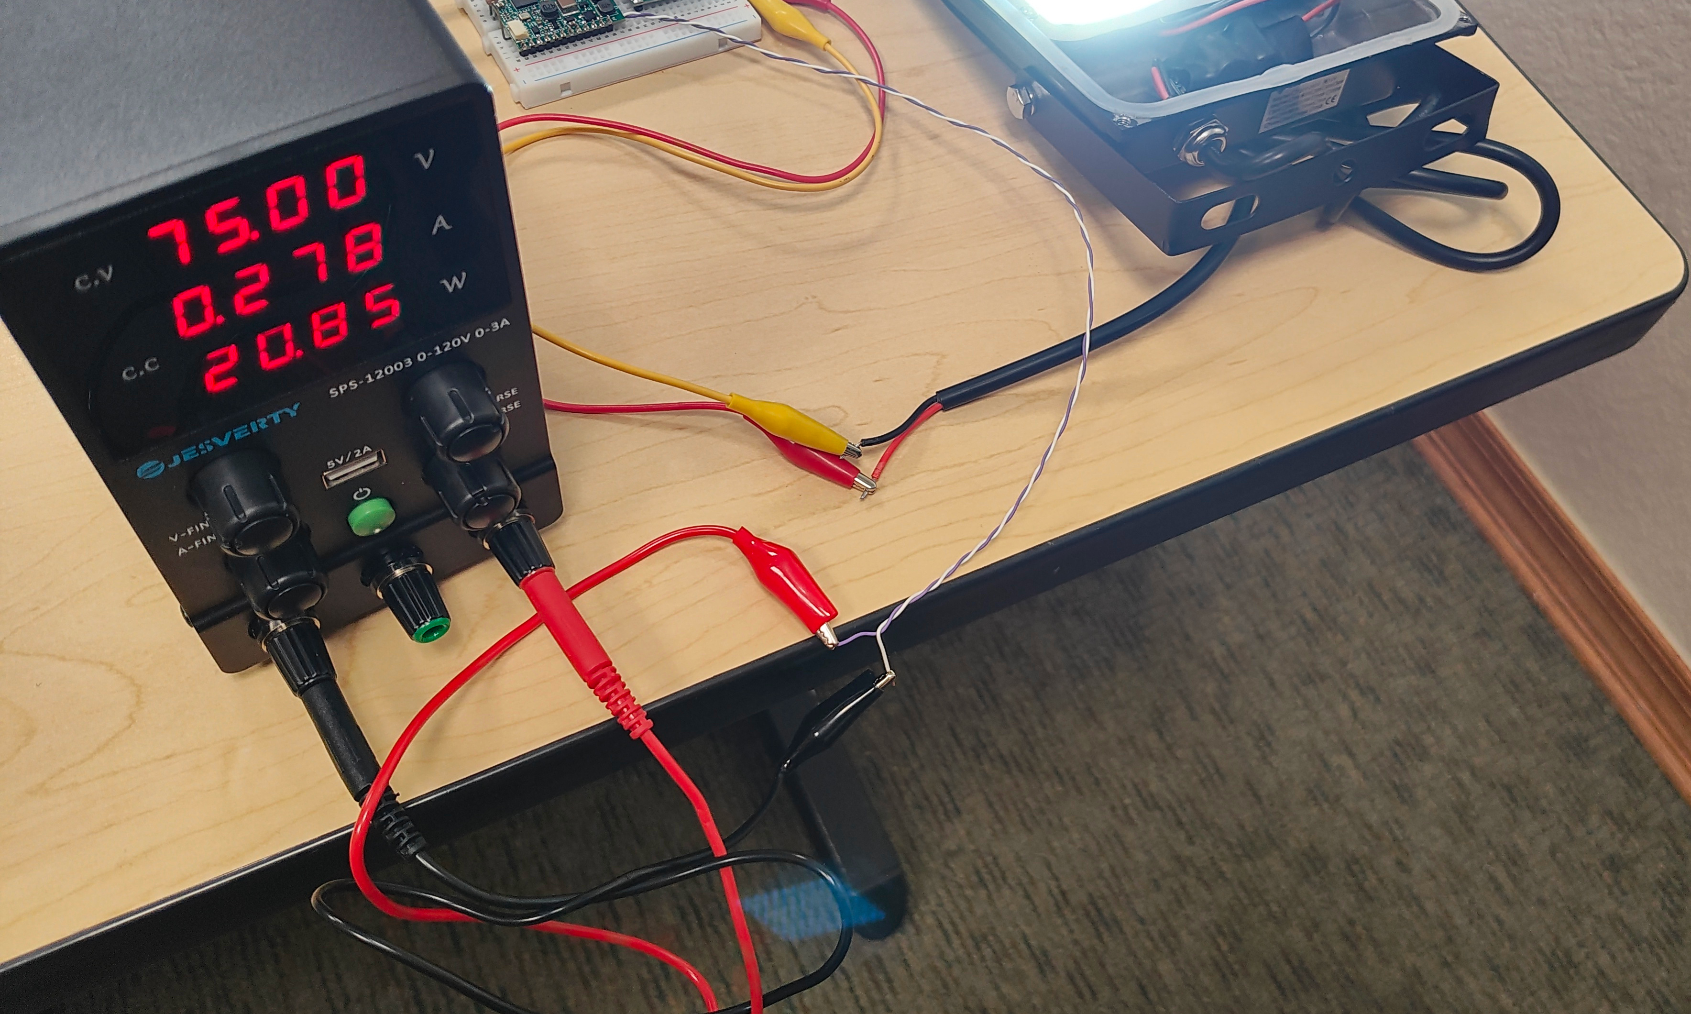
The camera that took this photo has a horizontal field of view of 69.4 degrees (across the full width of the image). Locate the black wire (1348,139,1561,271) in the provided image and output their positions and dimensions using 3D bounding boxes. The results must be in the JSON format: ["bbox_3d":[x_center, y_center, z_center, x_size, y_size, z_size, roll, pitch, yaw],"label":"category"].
[{"bbox_3d":[0.198,-0.098,0.394,0.062,0.020,0.040,-9,61,-12],"label":"black wire"}]

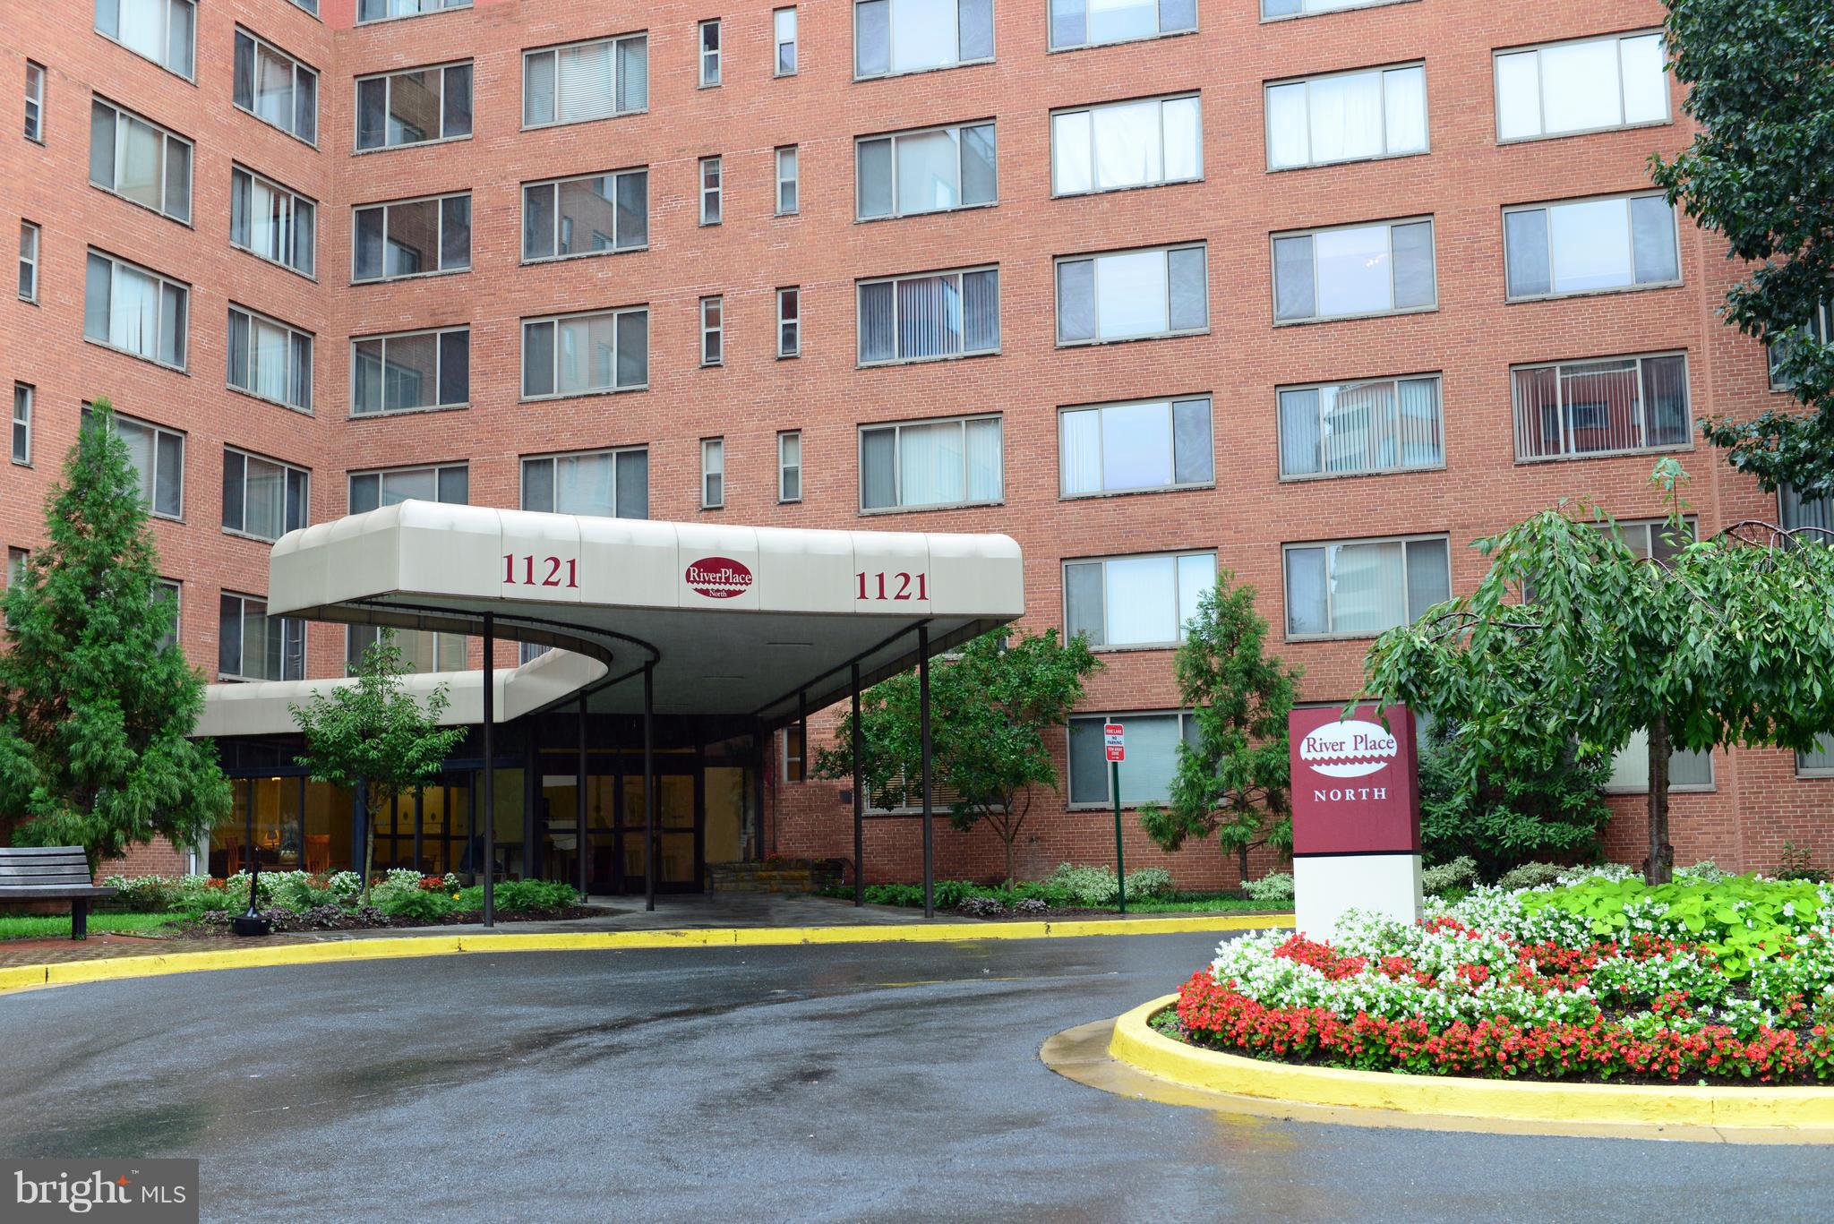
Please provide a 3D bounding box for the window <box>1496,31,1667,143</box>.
[{"bbox_3d":[10.917,-8.631,35.152,2.654,1.571,0.130,-4,-8,19],"label":"window"}]

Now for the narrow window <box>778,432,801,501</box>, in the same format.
[{"bbox_3d":[-2.317,-2.653,39.085,0.440,1.280,0.130,-4,-8,18],"label":"narrow window"}]

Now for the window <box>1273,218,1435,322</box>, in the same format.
[{"bbox_3d":[7.347,-5.742,36.011,2.648,1.571,0.130,-4,-8,19],"label":"window"}]

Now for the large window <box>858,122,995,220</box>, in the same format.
[{"bbox_3d":[0.160,-7.957,38.737,2.654,1.517,0.120,-4,-8,18],"label":"large window"}]

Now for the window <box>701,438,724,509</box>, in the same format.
[{"bbox_3d":[-3.779,-2.556,39.771,0.445,1.320,0.130,-4,-8,19],"label":"window"}]

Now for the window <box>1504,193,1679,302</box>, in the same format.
[{"bbox_3d":[10.986,-5.990,34.947,2.660,1.570,0.140,-4,-8,18],"label":"window"}]

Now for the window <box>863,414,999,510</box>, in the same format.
[{"bbox_3d":[0.241,-2.651,38.209,2.660,1.570,0.140,-4,-8,18],"label":"window"}]

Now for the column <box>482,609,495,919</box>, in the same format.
[{"bbox_3d":[-4.182,1.546,20.900,0.090,3.052,0.090,-1,-8,0],"label":"column"}]

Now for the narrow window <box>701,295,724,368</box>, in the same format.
[{"bbox_3d":[-3.825,-5.240,39.923,0.440,1.280,0.130,-4,-8,18],"label":"narrow window"}]

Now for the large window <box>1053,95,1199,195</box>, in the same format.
[{"bbox_3d":[3.677,-8.222,37.726,2.660,1.570,0.140,-4,-8,18],"label":"large window"}]

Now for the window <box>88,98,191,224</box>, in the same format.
[{"bbox_3d":[-13.586,-7.878,37.515,0.120,1.517,2.603,-4,-8,19],"label":"window"}]

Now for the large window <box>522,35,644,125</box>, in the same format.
[{"bbox_3d":[-6.387,-10.223,41.263,2.652,1.517,0.120,-4,-8,18],"label":"large window"}]

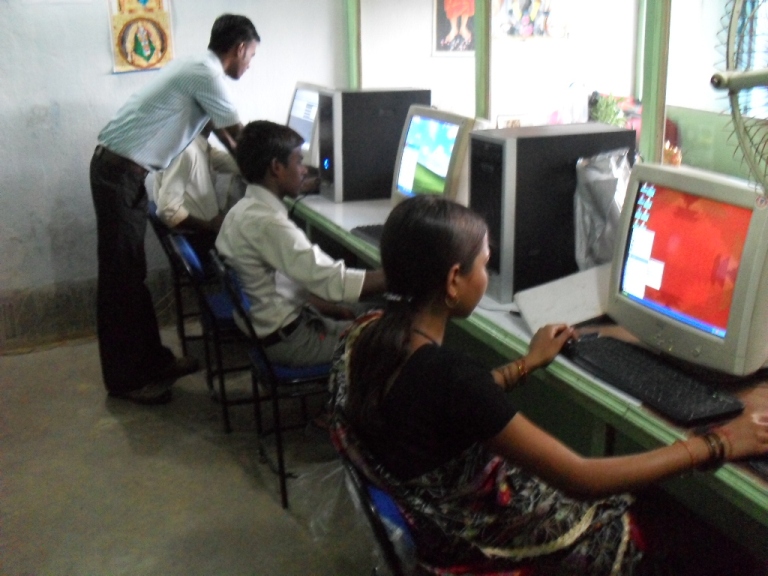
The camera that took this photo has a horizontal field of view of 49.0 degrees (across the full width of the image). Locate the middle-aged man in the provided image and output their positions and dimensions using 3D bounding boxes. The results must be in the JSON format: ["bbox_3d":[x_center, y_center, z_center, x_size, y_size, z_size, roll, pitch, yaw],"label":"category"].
[{"bbox_3d":[-0.781,-0.312,3.406,0.780,1.480,0.500,-8,19,-19],"label":"middle-aged man"}]

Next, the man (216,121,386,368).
[{"bbox_3d":[-0.195,0.055,2.679,0.680,1.200,0.480,-8,19,-19],"label":"man"}]

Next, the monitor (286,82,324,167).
[{"bbox_3d":[-0.181,-0.736,3.963,0.410,0.410,0.400,1,16,-24],"label":"monitor"}]

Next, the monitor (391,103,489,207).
[{"bbox_3d":[0.318,-0.387,2.861,0.410,0.410,0.400,0,16,-26],"label":"monitor"}]

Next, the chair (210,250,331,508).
[{"bbox_3d":[-0.314,0.233,2.705,0.500,0.850,0.400,-9,19,-22],"label":"chair"}]

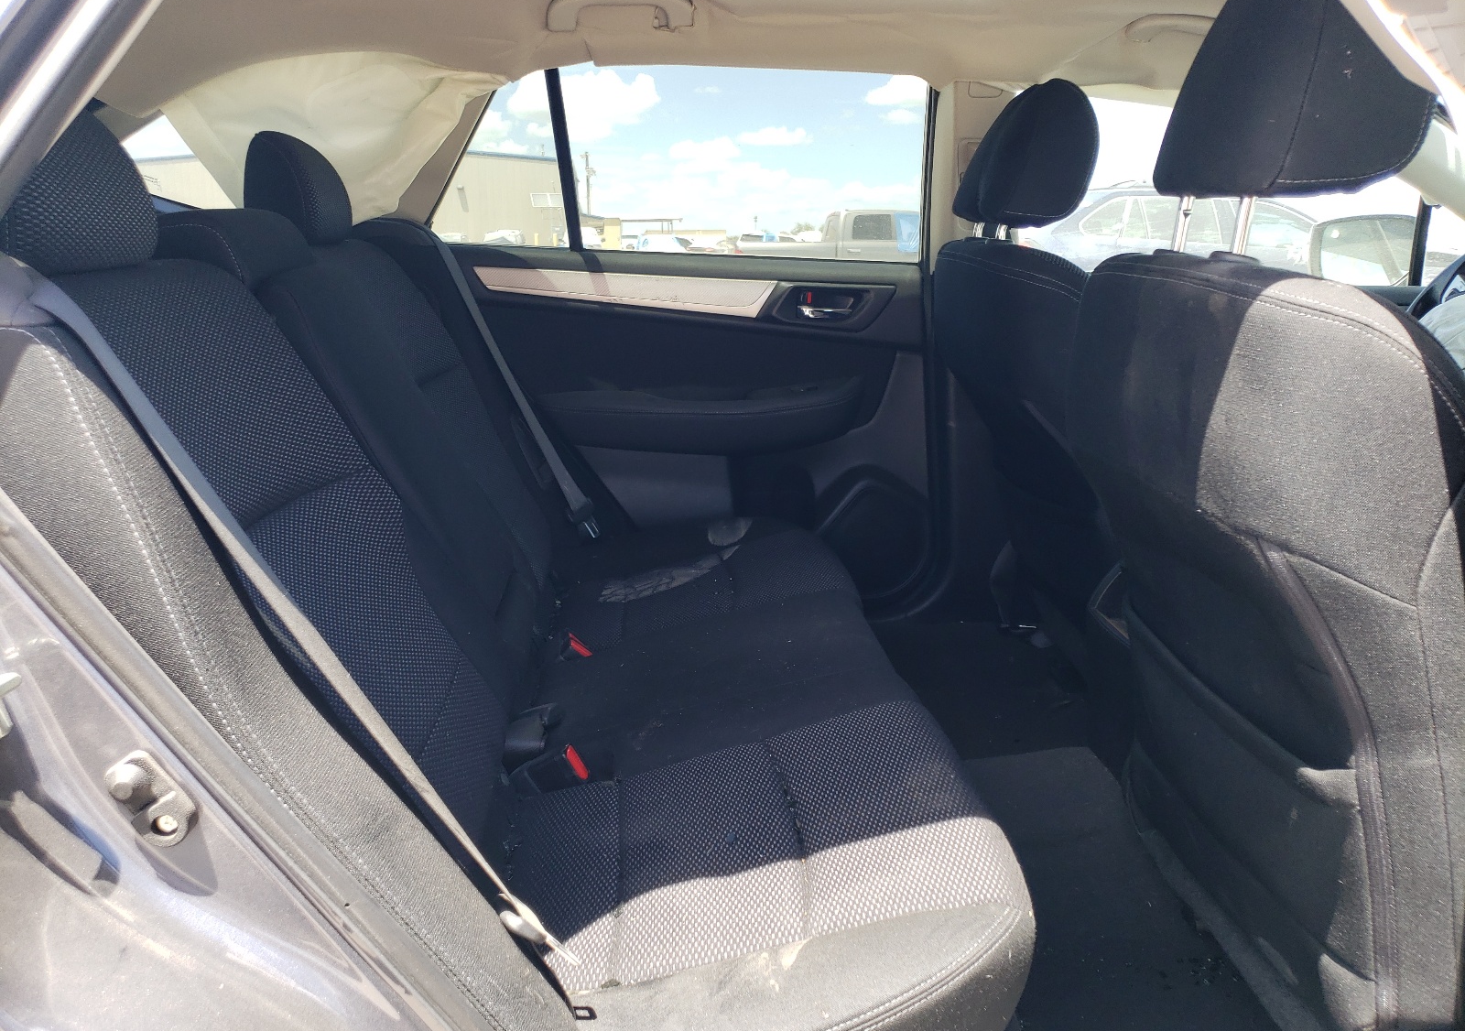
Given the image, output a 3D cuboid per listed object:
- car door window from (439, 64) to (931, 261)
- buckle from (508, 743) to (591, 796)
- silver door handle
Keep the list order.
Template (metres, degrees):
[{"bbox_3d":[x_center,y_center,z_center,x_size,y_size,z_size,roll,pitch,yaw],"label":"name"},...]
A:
[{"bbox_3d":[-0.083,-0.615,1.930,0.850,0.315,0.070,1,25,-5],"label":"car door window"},{"bbox_3d":[-0.213,0.297,1.290,0.078,0.042,0.028,-20,12,7],"label":"buckle"},{"bbox_3d":[0.174,-0.381,2.050,0.103,0.026,0.024,0,15,-5],"label":"silver door handle"}]

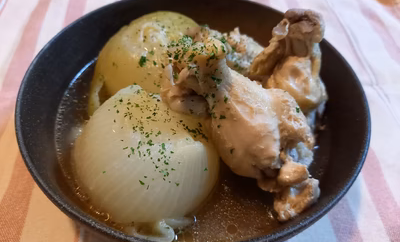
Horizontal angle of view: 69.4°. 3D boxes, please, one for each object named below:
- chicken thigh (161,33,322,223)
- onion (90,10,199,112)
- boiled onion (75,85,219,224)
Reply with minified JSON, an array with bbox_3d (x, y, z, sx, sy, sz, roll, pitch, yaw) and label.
[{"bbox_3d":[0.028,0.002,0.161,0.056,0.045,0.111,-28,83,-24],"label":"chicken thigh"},{"bbox_3d":[-0.035,-0.038,0.201,0.078,0.066,0.078,2,51,-3],"label":"onion"},{"bbox_3d":[-0.029,0.015,0.163,0.078,0.066,0.078,2,51,-3],"label":"boiled onion"}]

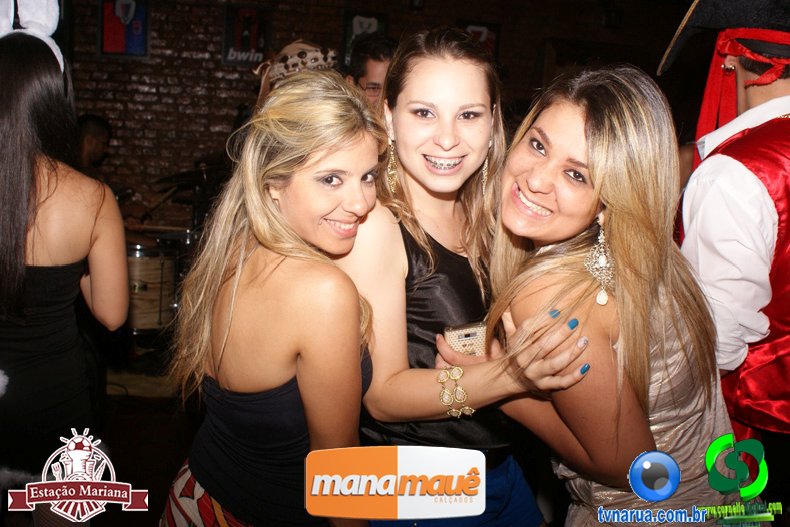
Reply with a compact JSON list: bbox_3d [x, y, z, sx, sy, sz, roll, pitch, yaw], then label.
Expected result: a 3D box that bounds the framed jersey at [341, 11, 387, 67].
[{"bbox_3d":[-0.243,-1.762,5.685,0.345,0.415,0.040,1,4,-12],"label":"framed jersey"}]

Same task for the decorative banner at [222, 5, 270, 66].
[{"bbox_3d":[-1.124,-1.733,5.500,0.355,0.440,0.040,1,4,-12],"label":"decorative banner"}]

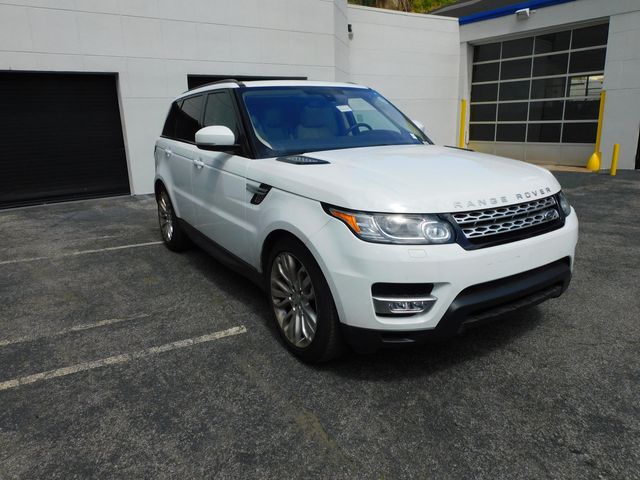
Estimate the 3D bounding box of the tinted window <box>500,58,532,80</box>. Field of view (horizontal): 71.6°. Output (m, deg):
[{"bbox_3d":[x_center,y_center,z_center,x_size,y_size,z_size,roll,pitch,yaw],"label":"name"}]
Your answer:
[{"bbox_3d":[5.796,-5.027,13.115,0.050,0.535,1.001,-11,18,-31],"label":"tinted window"}]

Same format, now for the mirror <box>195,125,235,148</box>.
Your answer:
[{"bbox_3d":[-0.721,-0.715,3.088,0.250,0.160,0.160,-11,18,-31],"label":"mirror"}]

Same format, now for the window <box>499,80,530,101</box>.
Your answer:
[{"bbox_3d":[5.822,-4.436,13.258,0.050,0.560,0.987,-11,18,-31],"label":"window"}]

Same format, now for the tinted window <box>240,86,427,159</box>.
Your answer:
[{"bbox_3d":[0.128,-0.971,3.533,1.500,0.130,0.780,-11,56,-31],"label":"tinted window"}]

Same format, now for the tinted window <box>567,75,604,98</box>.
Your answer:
[{"bbox_3d":[6.953,-4.006,11.570,0.050,0.555,0.984,-11,18,-31],"label":"tinted window"}]

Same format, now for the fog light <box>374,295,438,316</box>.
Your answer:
[{"bbox_3d":[0.409,0.317,2.198,0.300,0.090,0.090,-4,15,-8],"label":"fog light"}]

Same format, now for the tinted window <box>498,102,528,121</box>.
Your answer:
[{"bbox_3d":[5.840,-3.854,13.413,0.050,0.540,0.990,-11,18,-31],"label":"tinted window"}]

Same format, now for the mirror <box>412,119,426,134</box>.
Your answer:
[{"bbox_3d":[0.895,-1.038,4.245,0.260,0.180,0.150,-10,17,-31],"label":"mirror"}]

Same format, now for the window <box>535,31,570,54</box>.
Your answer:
[{"bbox_3d":[6.407,-5.444,12.235,0.050,0.545,0.920,-14,19,-39],"label":"window"}]

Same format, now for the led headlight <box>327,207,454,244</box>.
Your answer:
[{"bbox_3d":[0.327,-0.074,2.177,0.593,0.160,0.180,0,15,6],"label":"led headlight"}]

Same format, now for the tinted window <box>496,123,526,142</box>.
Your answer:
[{"bbox_3d":[5.838,-3.279,13.561,0.050,0.545,0.920,-14,19,-39],"label":"tinted window"}]

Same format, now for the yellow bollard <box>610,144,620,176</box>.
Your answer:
[{"bbox_3d":[6.748,-1.818,10.122,0.125,0.681,0.125,-11,18,-31],"label":"yellow bollard"}]

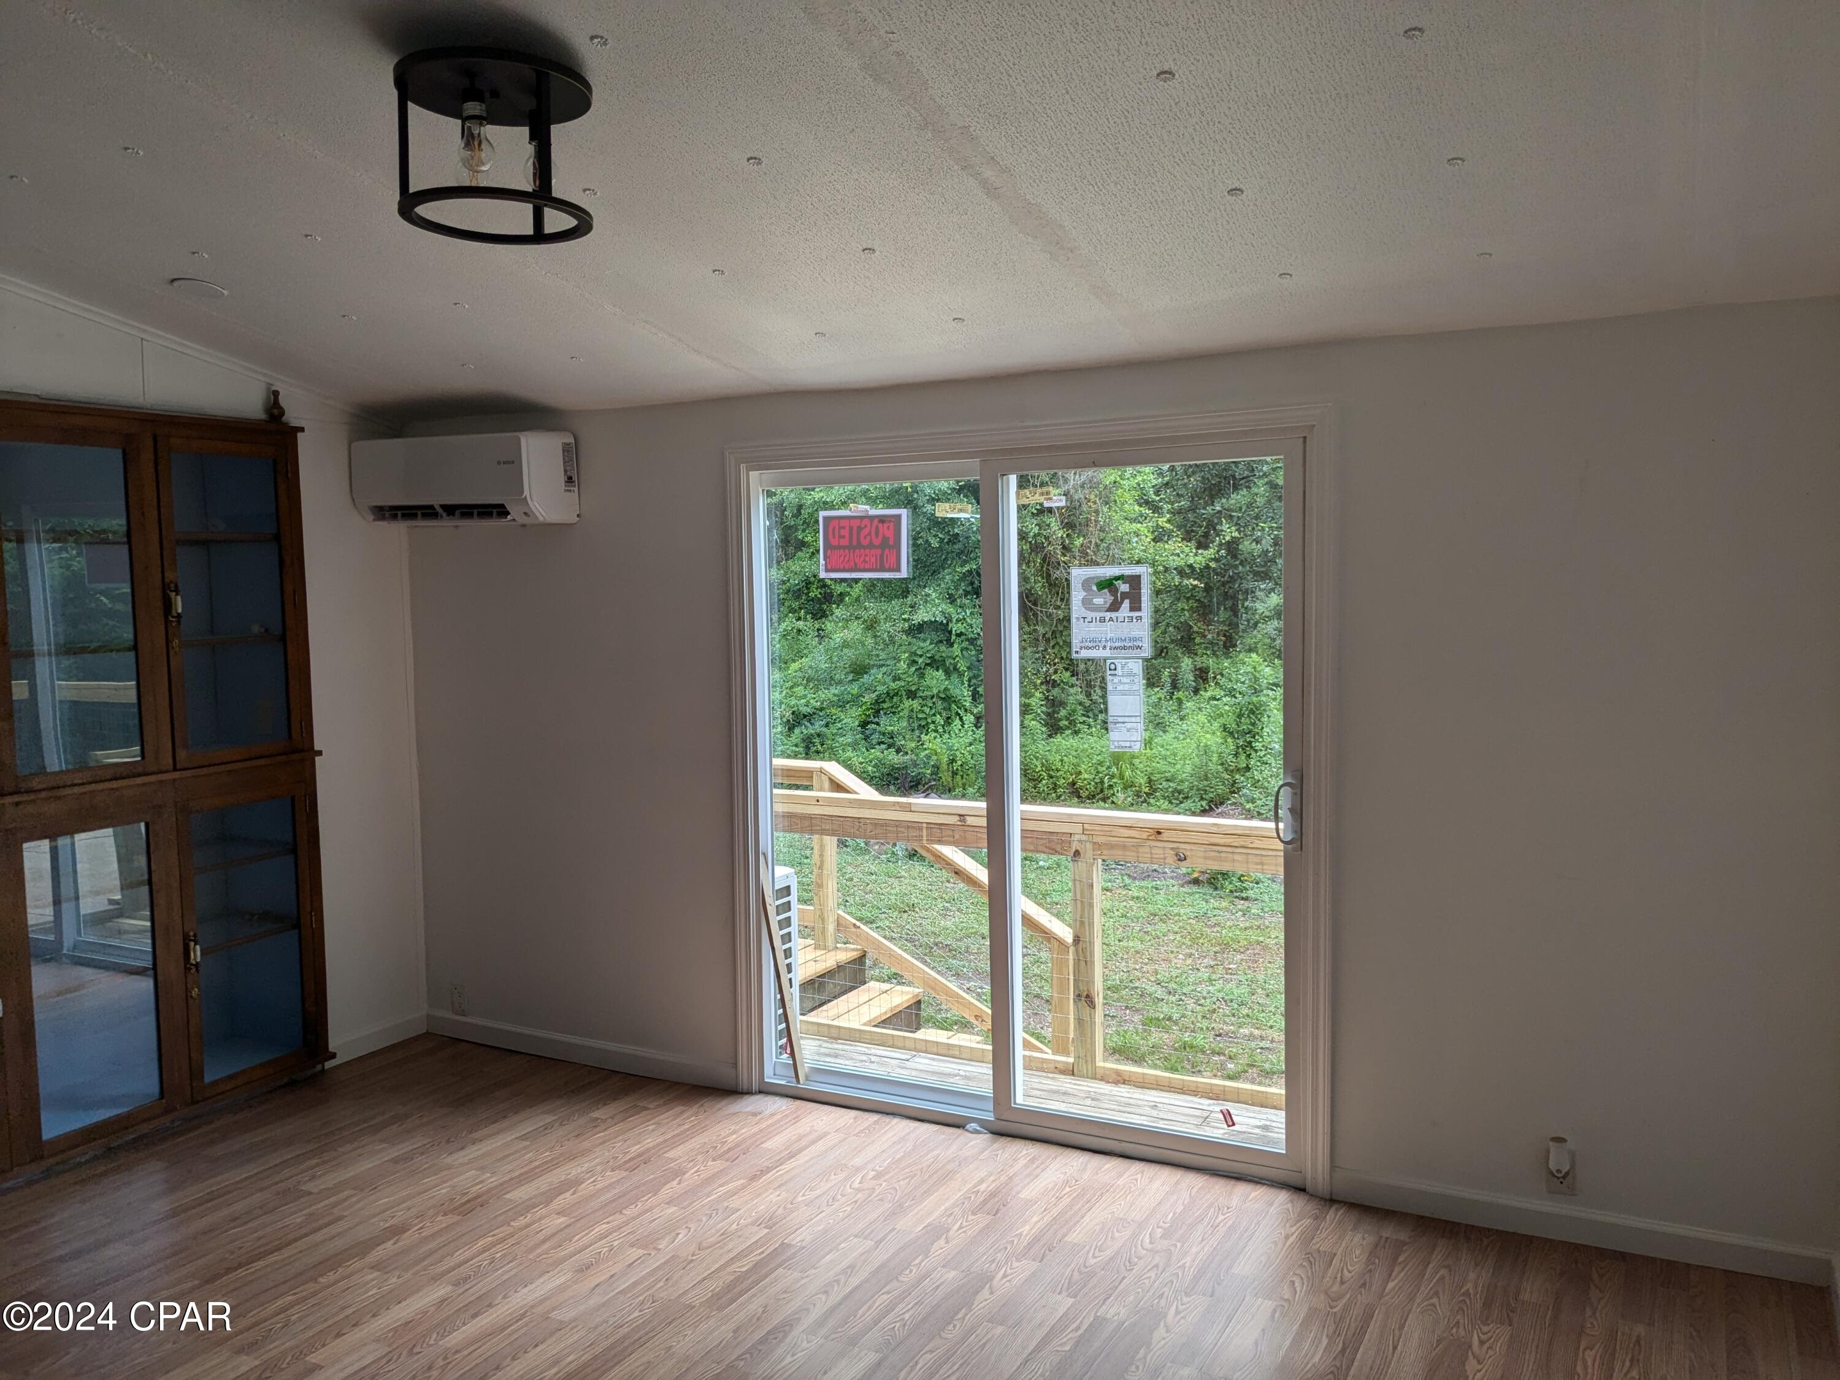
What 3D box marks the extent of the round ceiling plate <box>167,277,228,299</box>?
[{"bbox_3d":[-1.960,-1.085,3.899,0.144,0.012,0.144,5,-6,1],"label":"round ceiling plate"}]

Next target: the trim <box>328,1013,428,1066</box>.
[{"bbox_3d":[-1.917,1.233,5.088,0.014,0.082,0.435,1,5,28],"label":"trim"}]

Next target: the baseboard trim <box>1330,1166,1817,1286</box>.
[{"bbox_3d":[1.550,1.291,3.468,1.091,0.082,0.014,1,5,28],"label":"baseboard trim"}]

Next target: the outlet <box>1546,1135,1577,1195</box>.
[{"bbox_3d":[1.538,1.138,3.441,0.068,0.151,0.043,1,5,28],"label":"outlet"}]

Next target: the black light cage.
[{"bbox_3d":[-0.747,-0.947,2.535,0.332,0.243,0.332,-1,4,0],"label":"black light cage"}]

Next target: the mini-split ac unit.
[{"bbox_3d":[-1.542,-0.706,4.858,0.817,0.290,0.220,1,5,28],"label":"mini-split ac unit"}]

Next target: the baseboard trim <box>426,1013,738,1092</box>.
[{"bbox_3d":[-1.192,1.231,4.946,1.407,0.082,0.014,1,5,28],"label":"baseboard trim"}]

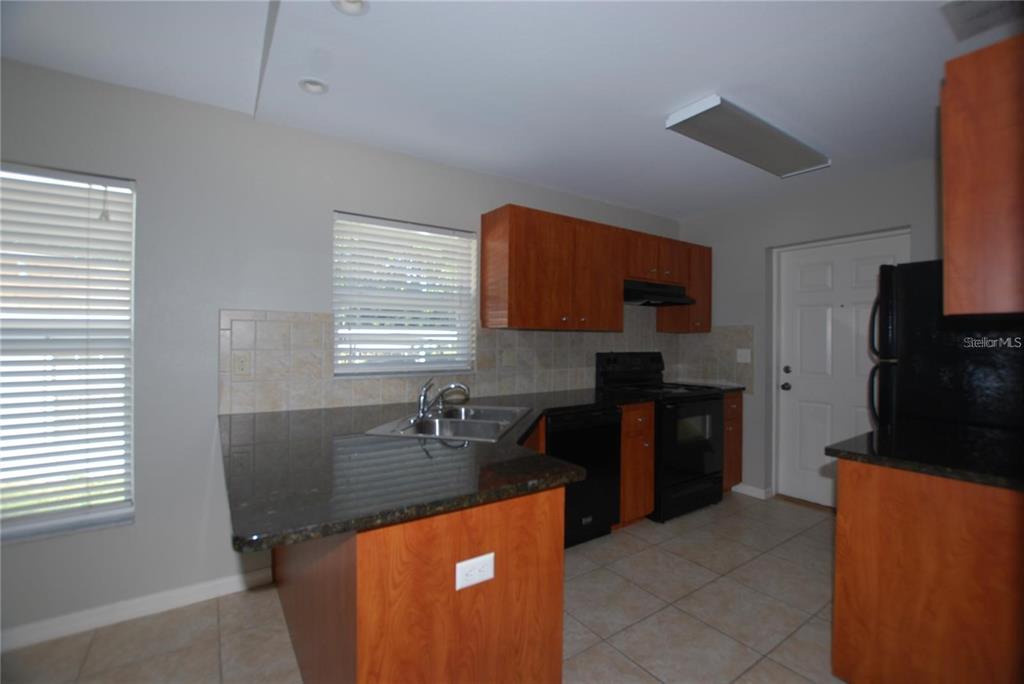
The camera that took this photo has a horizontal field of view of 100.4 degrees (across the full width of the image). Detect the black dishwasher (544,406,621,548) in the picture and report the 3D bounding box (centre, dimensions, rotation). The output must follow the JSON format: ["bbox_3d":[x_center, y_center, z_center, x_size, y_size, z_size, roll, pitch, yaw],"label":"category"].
[{"bbox_3d":[0.292,0.856,2.896,0.604,0.870,0.610,0,0,-33],"label":"black dishwasher"}]

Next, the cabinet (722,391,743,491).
[{"bbox_3d":[1.660,0.850,3.797,0.364,0.875,0.605,0,0,-33],"label":"cabinet"}]

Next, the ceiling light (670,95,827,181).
[{"bbox_3d":[1.407,-1.136,2.458,1.221,0.070,0.290,0,0,-33],"label":"ceiling light"}]

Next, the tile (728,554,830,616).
[{"bbox_3d":[1.500,1.300,2.320,0.460,0.012,0.450,0,-1,-33],"label":"tile"}]

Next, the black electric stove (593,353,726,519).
[{"bbox_3d":[1.197,0.693,3.466,0.764,1.190,0.655,0,0,-33],"label":"black electric stove"}]

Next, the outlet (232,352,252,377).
[{"bbox_3d":[-1.367,0.116,2.164,0.074,0.119,0.010,0,-1,-33],"label":"outlet"}]

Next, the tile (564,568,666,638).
[{"bbox_3d":[0.466,1.297,2.154,0.460,0.012,0.450,0,-1,-33],"label":"tile"}]

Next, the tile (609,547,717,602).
[{"bbox_3d":[0.848,1.294,2.407,0.451,0.010,0.451,0,0,-33],"label":"tile"}]

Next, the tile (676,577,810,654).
[{"bbox_3d":[1.111,1.297,2.060,0.460,0.012,0.450,0,-1,-33],"label":"tile"}]

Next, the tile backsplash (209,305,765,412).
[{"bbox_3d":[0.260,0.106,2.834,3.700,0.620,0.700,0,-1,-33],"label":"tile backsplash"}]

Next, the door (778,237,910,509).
[{"bbox_3d":[2.507,0.264,3.246,0.045,2.030,0.870,0,-1,-33],"label":"door"}]

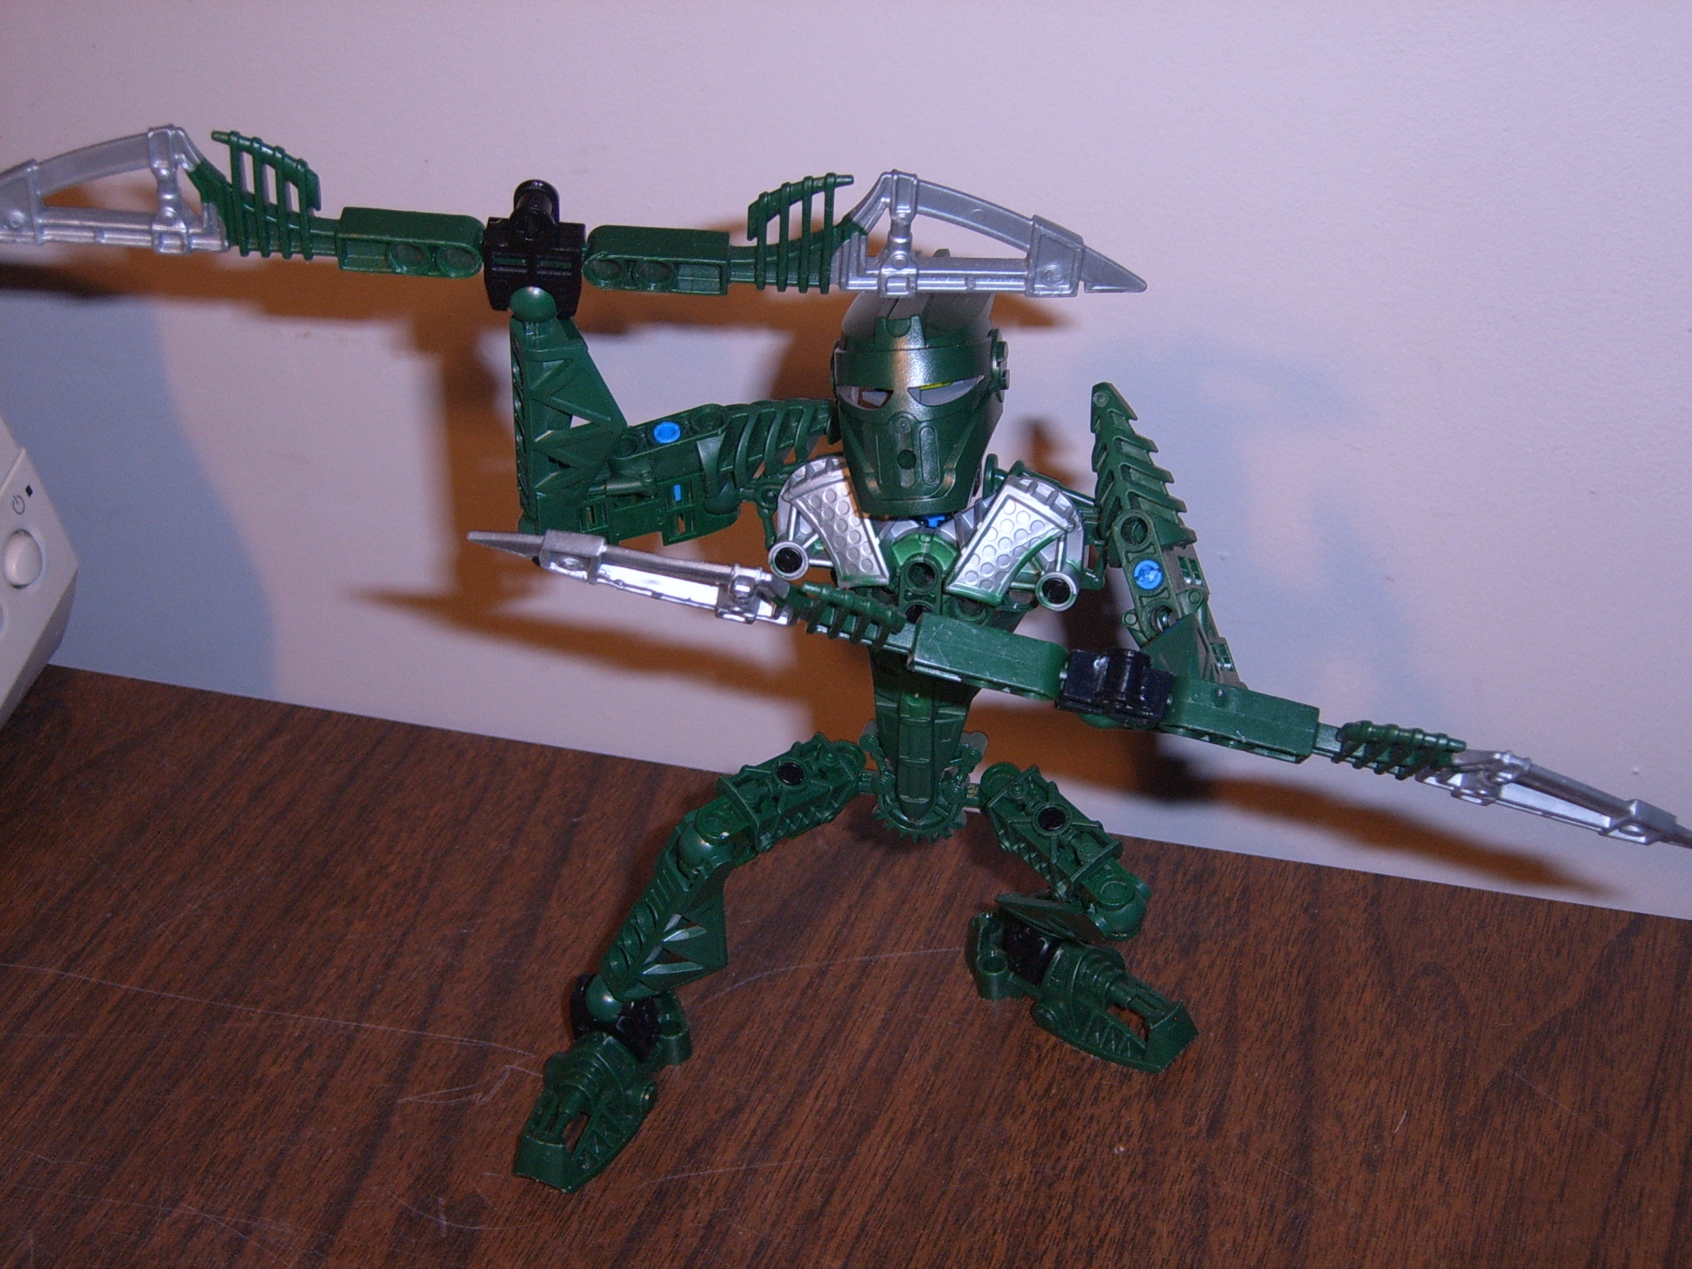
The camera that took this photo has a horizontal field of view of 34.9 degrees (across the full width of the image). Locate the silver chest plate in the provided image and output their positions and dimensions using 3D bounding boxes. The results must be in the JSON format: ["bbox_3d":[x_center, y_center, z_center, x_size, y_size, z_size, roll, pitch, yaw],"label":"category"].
[{"bbox_3d":[0.015,-0.018,0.477,0.056,0.021,0.019,6,16,10],"label":"silver chest plate"}]

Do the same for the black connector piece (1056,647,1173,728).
[{"bbox_3d":[0.042,0.009,0.421,0.016,0.008,0.024,12,-9,0],"label":"black connector piece"}]

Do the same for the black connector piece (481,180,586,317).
[{"bbox_3d":[-0.052,-0.064,0.446,0.016,0.024,0.008,4,54,2],"label":"black connector piece"}]

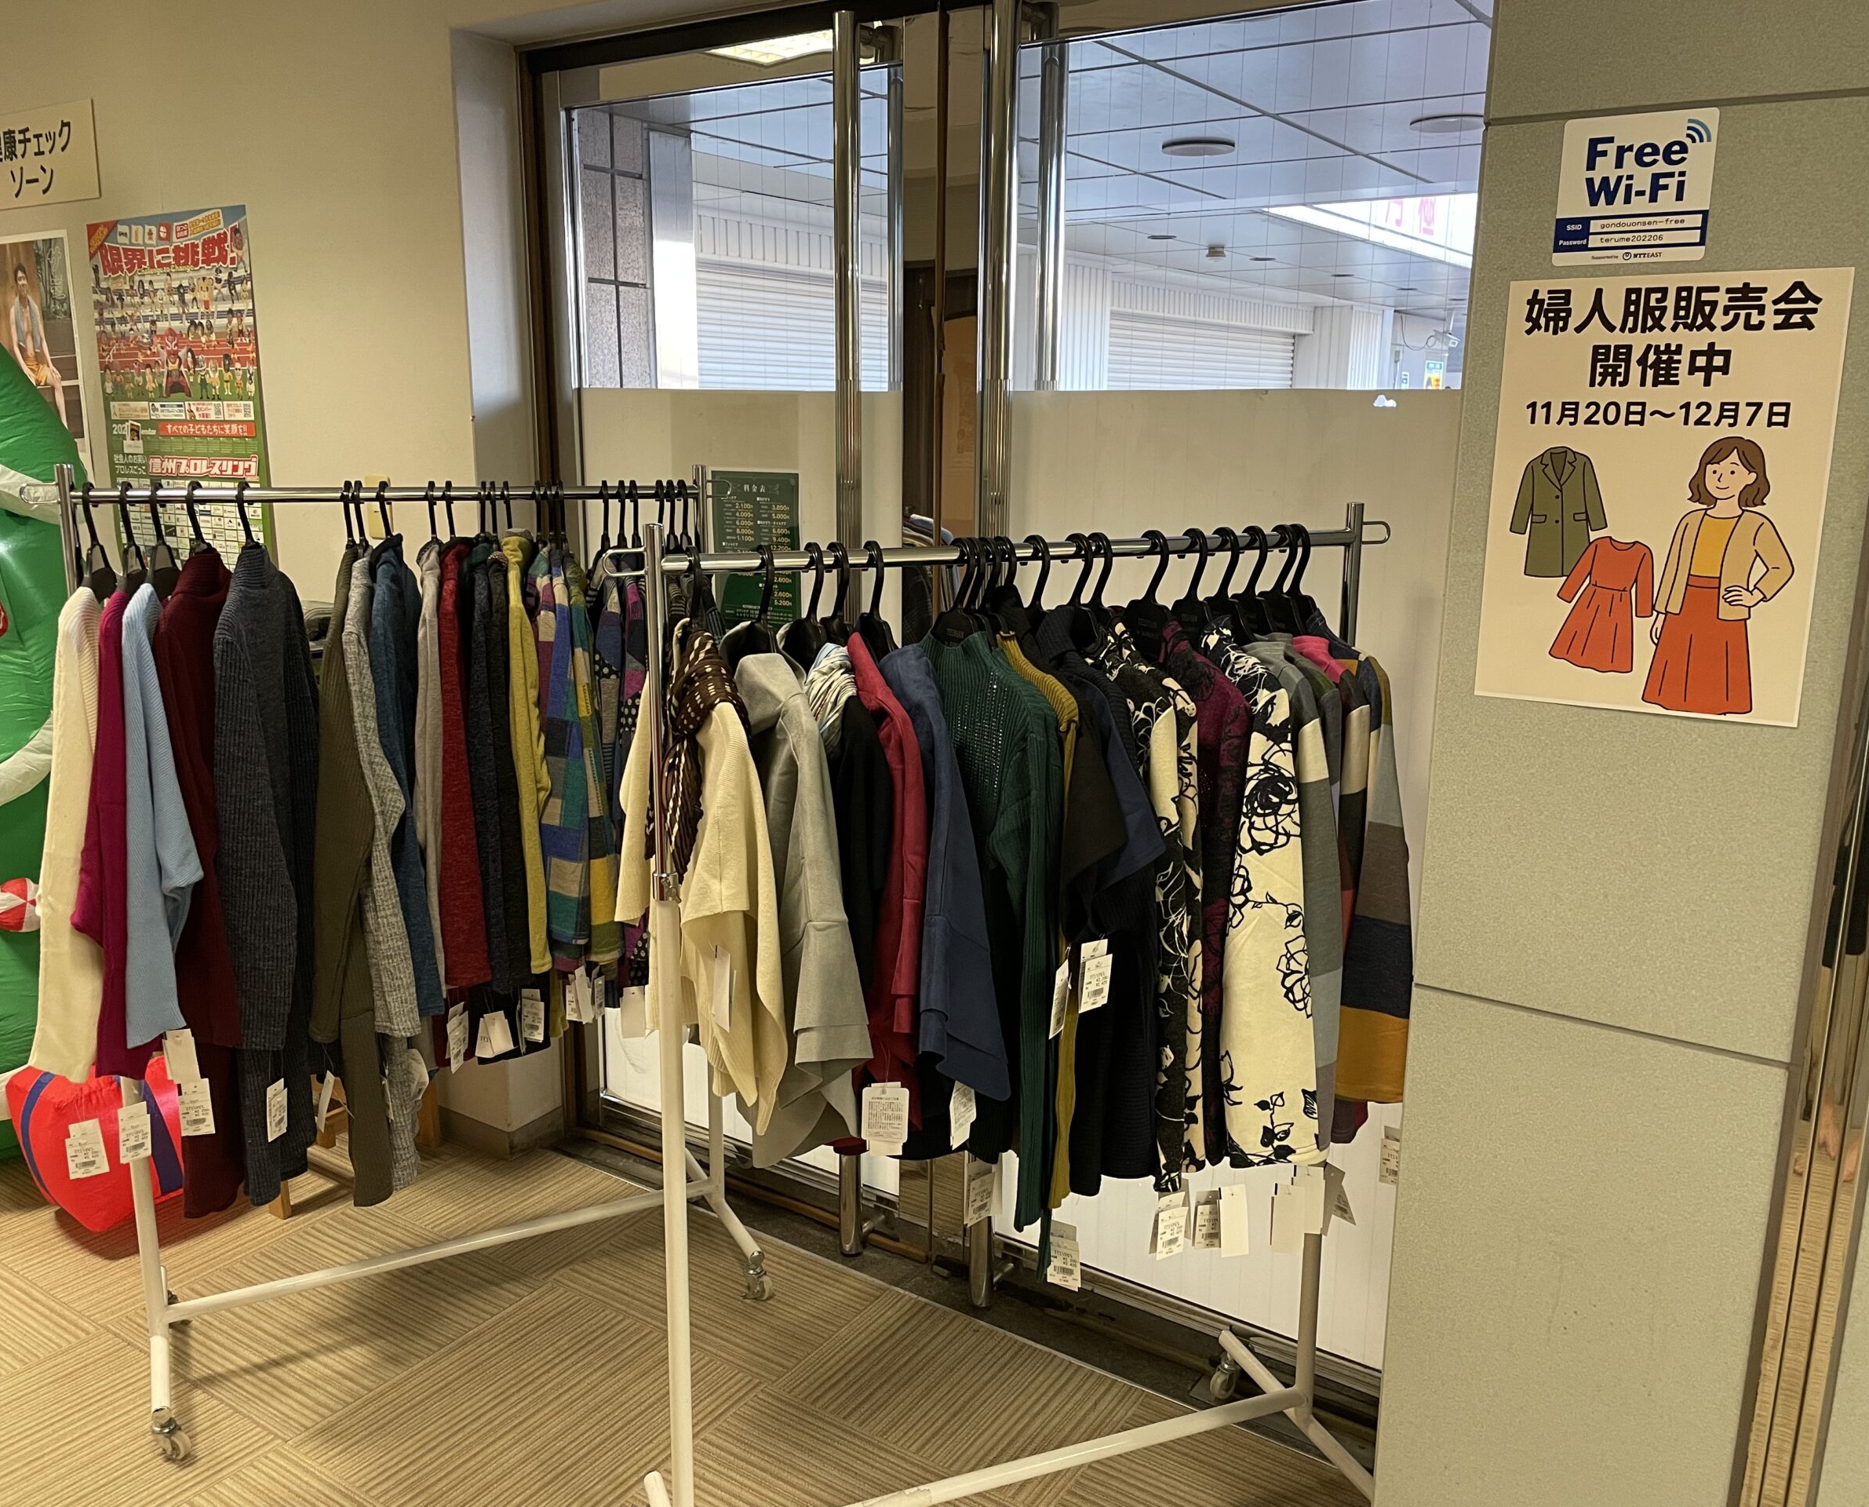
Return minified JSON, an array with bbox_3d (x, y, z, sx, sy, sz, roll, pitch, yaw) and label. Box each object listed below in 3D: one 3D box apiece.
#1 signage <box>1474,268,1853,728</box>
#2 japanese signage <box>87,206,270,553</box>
[{"bbox_3d":[0.701,-0.248,1.476,0.298,0.420,0.012,8,15,31],"label":"signage"},{"bbox_3d":[-1.599,-0.700,3.206,0.596,0.840,0.012,9,15,33],"label":"japanese signage"}]

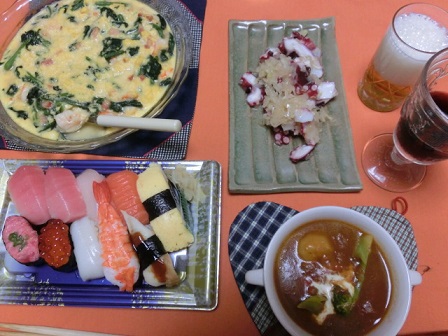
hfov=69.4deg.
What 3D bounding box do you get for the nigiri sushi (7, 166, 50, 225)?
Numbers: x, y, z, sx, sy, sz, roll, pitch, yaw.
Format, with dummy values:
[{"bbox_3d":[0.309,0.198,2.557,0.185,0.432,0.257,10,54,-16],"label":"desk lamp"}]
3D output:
[{"bbox_3d":[-0.177,0.028,0.317,0.033,0.031,0.059,-26,69,-10],"label":"nigiri sushi"}]

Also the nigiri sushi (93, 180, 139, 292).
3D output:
[{"bbox_3d":[-0.095,0.061,0.300,0.034,0.034,0.101,-19,68,-7],"label":"nigiri sushi"}]

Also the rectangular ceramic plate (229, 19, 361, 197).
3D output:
[{"bbox_3d":[0.072,-0.080,0.369,0.132,0.020,0.229,0,67,1],"label":"rectangular ceramic plate"}]

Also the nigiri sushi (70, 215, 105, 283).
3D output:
[{"bbox_3d":[-0.117,0.075,0.298,0.029,0.028,0.059,-21,68,-7],"label":"nigiri sushi"}]

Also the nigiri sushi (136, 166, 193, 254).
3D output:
[{"bbox_3d":[-0.053,0.041,0.309,0.033,0.032,0.084,-25,69,-9],"label":"nigiri sushi"}]

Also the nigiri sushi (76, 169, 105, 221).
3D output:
[{"bbox_3d":[-0.117,0.028,0.316,0.030,0.030,0.057,-24,69,-9],"label":"nigiri sushi"}]

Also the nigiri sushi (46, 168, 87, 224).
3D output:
[{"bbox_3d":[-0.148,0.029,0.316,0.032,0.031,0.057,-23,69,-8],"label":"nigiri sushi"}]

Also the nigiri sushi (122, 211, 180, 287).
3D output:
[{"bbox_3d":[-0.064,0.073,0.296,0.031,0.031,0.077,-29,70,-11],"label":"nigiri sushi"}]

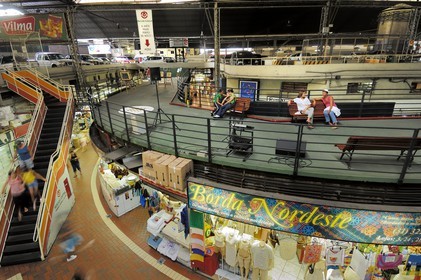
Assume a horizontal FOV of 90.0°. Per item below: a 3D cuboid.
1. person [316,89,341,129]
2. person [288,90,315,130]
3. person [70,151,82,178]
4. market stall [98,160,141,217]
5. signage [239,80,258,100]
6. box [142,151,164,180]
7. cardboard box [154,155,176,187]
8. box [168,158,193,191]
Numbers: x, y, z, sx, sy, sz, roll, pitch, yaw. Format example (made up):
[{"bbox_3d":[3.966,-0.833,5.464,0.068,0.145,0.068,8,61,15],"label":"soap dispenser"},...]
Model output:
[{"bbox_3d":[4.284,-1.141,7.741,0.640,1.250,0.740,3,21,11],"label":"person"},{"bbox_3d":[3.364,-1.121,7.741,0.740,1.250,0.780,-3,21,-5],"label":"person"},{"bbox_3d":[-6.636,1.076,10.564,0.500,1.660,0.400,-5,21,-11],"label":"person"},{"bbox_3d":[-3.882,1.869,8.940,1.020,1.200,2.500,-17,25,-35],"label":"market stall"},{"bbox_3d":[2.109,-2.634,11.524,0.980,1.159,0.080,7,22,21],"label":"signage"},{"bbox_3d":[-1.573,0.664,5.877,0.516,0.605,0.350,8,22,23],"label":"box"},{"bbox_3d":[-1.156,0.785,5.529,0.350,0.605,0.516,6,22,18],"label":"cardboard box"},{"bbox_3d":[-0.752,0.849,5.336,0.350,0.605,0.516,8,22,22],"label":"box"}]

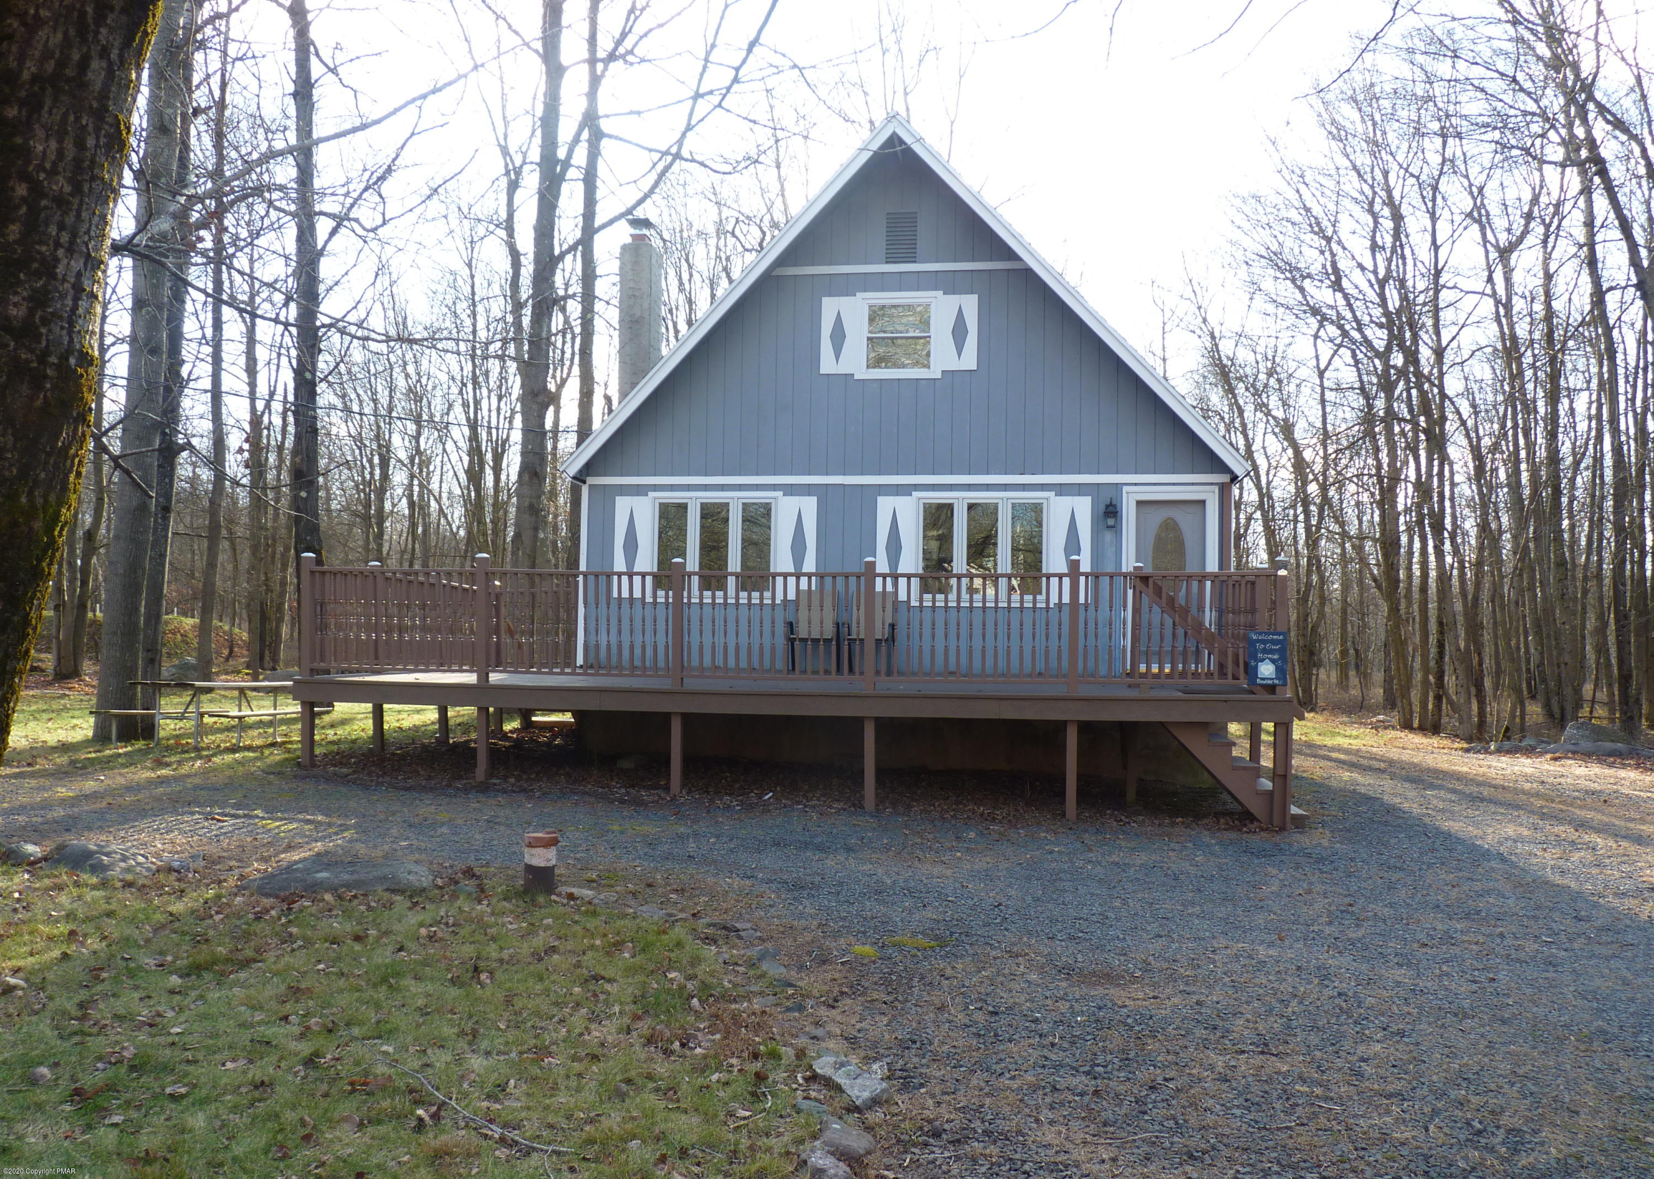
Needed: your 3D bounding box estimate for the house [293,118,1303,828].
[{"bbox_3d":[0.589,-1.560,17.085,8.820,7.350,12.470,1,-2,9],"label":"house"}]

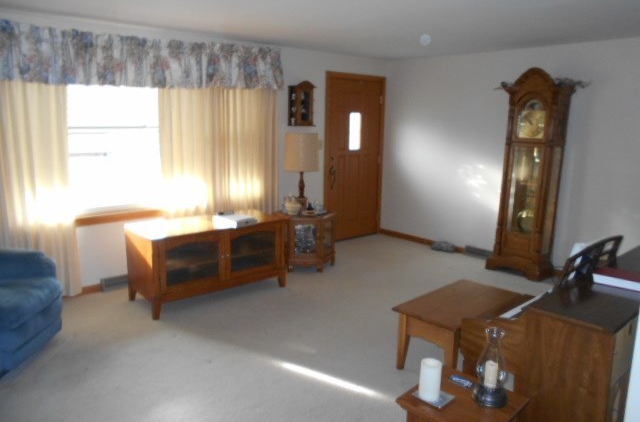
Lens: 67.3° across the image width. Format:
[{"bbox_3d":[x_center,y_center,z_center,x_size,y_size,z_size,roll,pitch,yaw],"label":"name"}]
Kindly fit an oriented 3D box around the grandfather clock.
[{"bbox_3d":[2.157,-0.378,4.974,0.325,2.117,0.590,-10,15,-42],"label":"grandfather clock"}]

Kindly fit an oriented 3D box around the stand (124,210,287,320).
[{"bbox_3d":[-0.971,0.434,4.355,1.315,0.667,0.600,-8,14,-39],"label":"stand"}]

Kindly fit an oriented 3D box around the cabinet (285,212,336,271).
[{"bbox_3d":[-0.154,0.304,5.303,0.645,0.580,0.560,1,11,0],"label":"cabinet"}]

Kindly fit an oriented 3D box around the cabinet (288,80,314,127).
[{"bbox_3d":[-0.191,-1.213,5.451,0.302,0.487,0.172,-9,15,-41],"label":"cabinet"}]

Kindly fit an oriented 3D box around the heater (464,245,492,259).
[{"bbox_3d":[1.890,0.500,5.684,0.060,0.110,0.440,-9,15,-41],"label":"heater"}]

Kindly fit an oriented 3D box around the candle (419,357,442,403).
[{"bbox_3d":[0.407,0.620,1.776,0.080,0.148,0.080,1,11,0],"label":"candle"}]

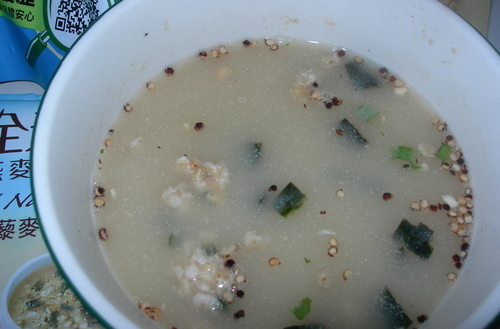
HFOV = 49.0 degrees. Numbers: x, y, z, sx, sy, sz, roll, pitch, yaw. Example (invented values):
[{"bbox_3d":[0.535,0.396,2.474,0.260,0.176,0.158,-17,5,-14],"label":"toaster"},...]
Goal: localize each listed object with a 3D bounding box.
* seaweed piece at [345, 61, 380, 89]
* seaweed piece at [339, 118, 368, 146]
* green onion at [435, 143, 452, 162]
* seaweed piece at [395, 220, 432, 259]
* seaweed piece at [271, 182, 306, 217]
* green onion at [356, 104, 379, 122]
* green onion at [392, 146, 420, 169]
[{"bbox_3d":[0.036,-0.029,0.184,0.007,0.003,0.013,-25,63,-15],"label":"seaweed piece"},{"bbox_3d":[0.032,-0.008,0.172,0.005,0.003,0.012,-31,65,-18],"label":"seaweed piece"},{"bbox_3d":[0.060,-0.003,0.169,0.003,0.002,0.006,34,64,17],"label":"green onion"},{"bbox_3d":[0.047,0.021,0.155,0.011,0.003,0.009,33,64,17],"label":"seaweed piece"},{"bbox_3d":[0.011,0.011,0.160,0.006,0.003,0.010,38,65,19],"label":"seaweed piece"},{"bbox_3d":[0.038,-0.016,0.176,0.006,0.002,0.005,-36,67,-20],"label":"green onion"},{"bbox_3d":[0.047,-0.001,0.168,0.008,0.003,0.007,2,59,0],"label":"green onion"}]

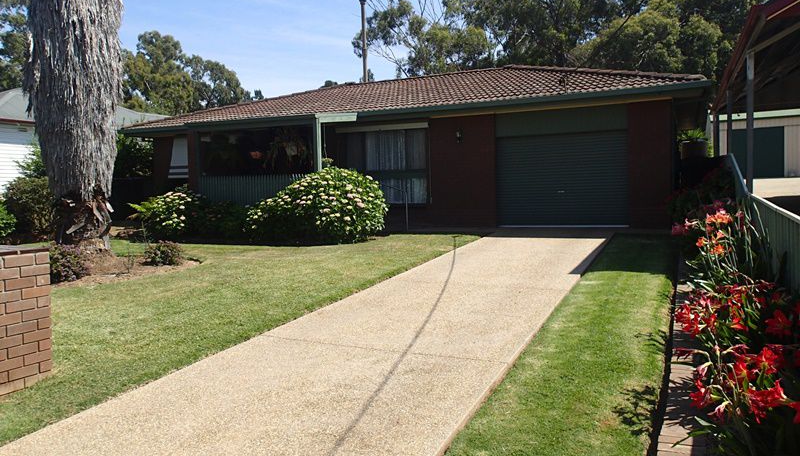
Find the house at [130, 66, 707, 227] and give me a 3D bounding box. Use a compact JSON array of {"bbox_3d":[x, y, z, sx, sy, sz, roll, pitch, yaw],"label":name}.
[{"bbox_3d":[0.864,-2.596,19.392,16.280,5.120,10.350,0,1,25],"label":"house"}]

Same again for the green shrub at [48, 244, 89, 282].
[{"bbox_3d":[-5.078,0.487,8.727,0.780,0.580,0.750,0,1,25],"label":"green shrub"}]

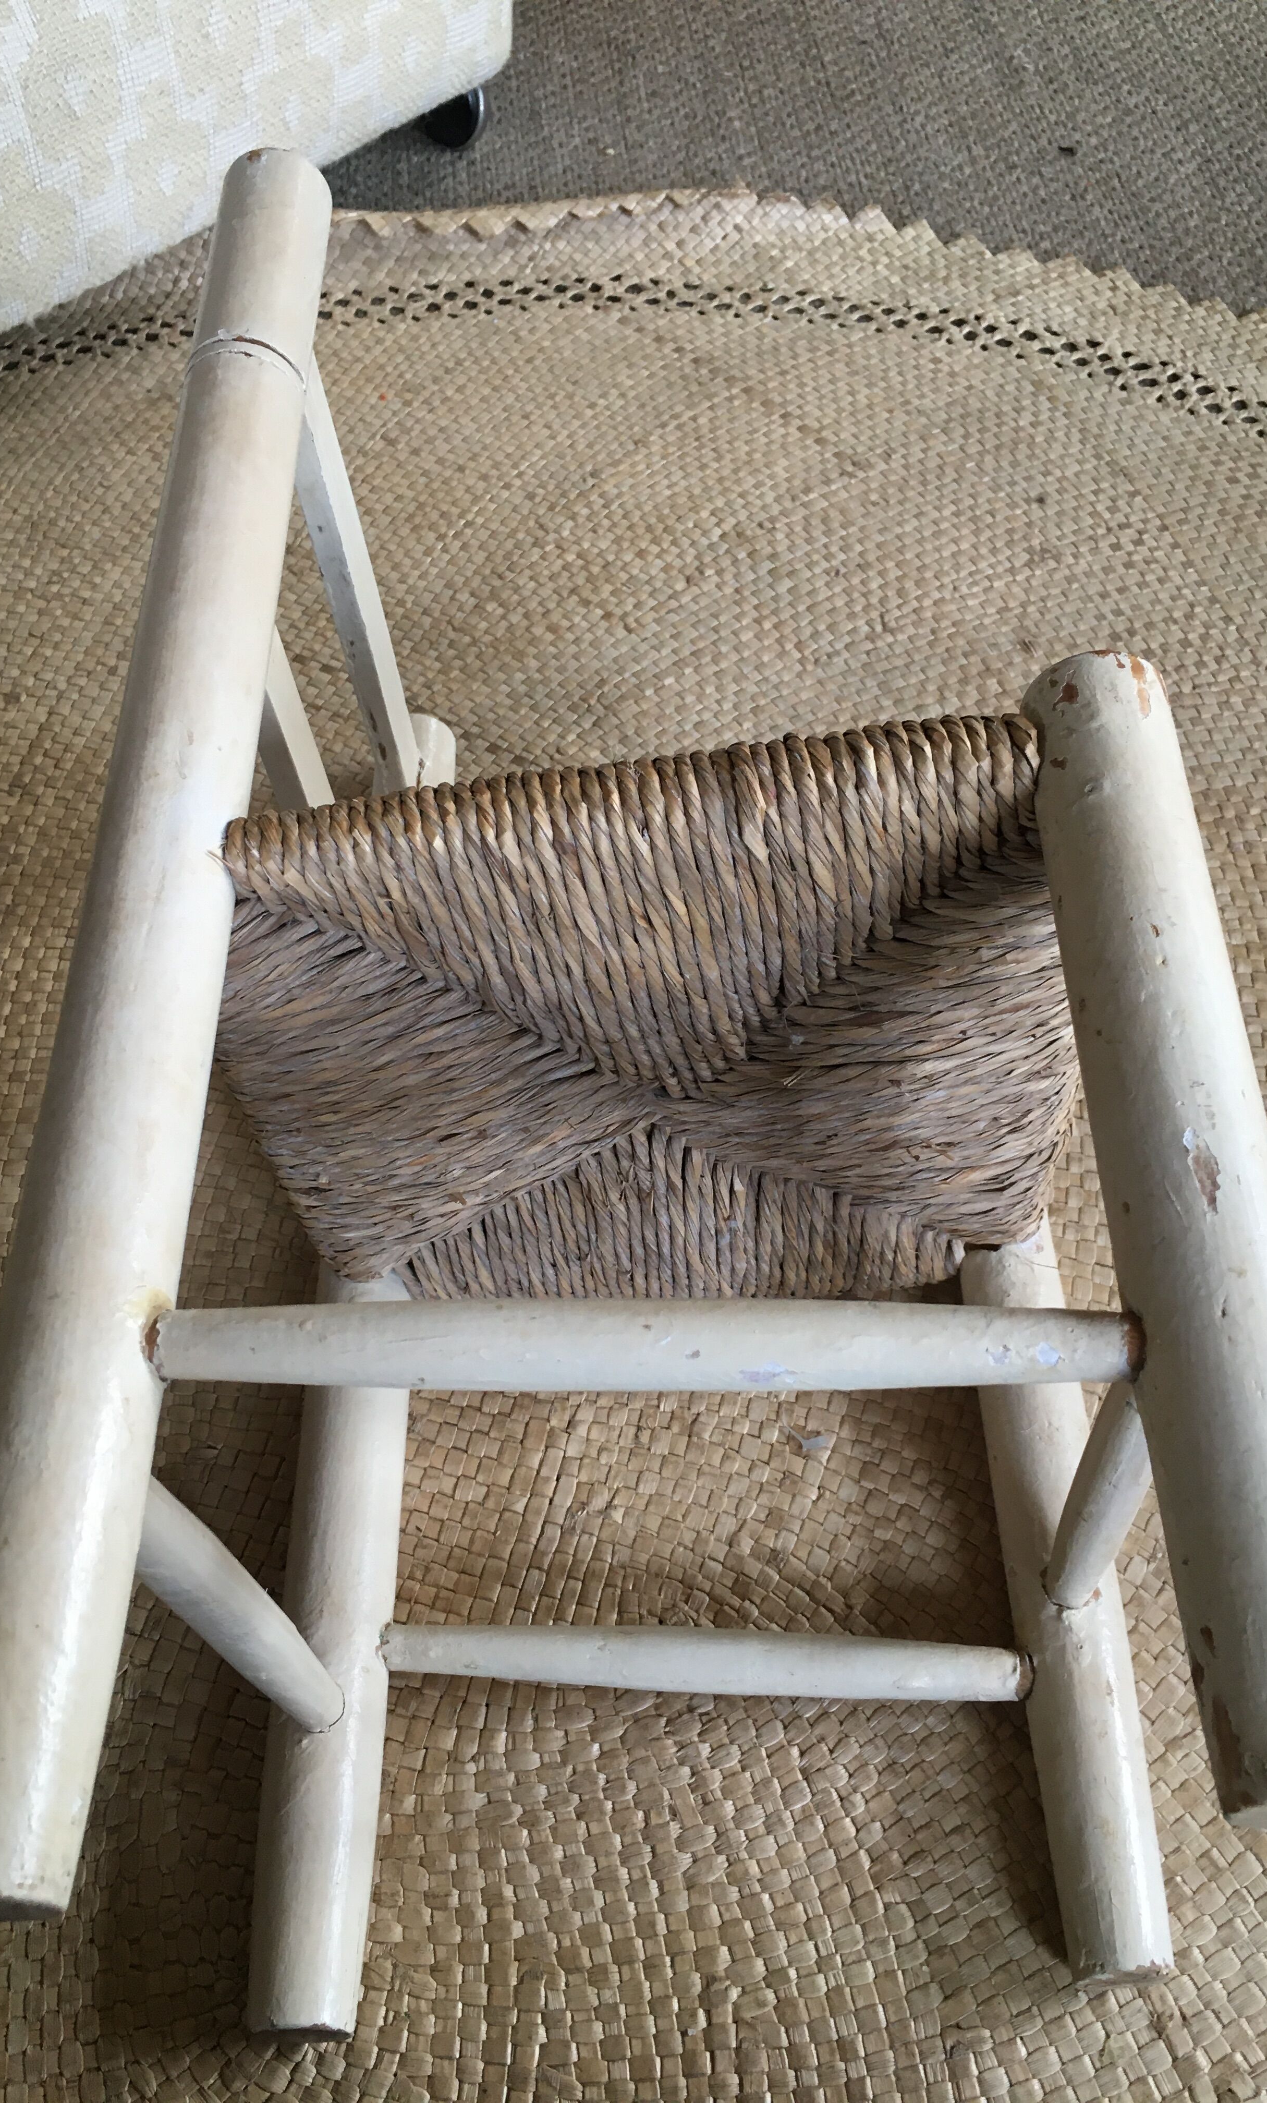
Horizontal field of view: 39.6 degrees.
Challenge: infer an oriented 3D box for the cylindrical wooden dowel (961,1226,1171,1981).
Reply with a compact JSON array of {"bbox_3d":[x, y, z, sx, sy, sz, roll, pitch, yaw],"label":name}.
[{"bbox_3d":[0.149,0.171,0.623,0.038,0.038,0.278,-3,53,2],"label":"cylindrical wooden dowel"}]

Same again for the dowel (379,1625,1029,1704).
[{"bbox_3d":[0.023,0.210,0.605,0.218,0.022,0.022,0,55,5],"label":"dowel"}]

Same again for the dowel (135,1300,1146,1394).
[{"bbox_3d":[0.000,0.065,0.389,0.218,0.021,0.021,-1,54,7],"label":"dowel"}]

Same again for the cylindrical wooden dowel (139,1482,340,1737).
[{"bbox_3d":[-0.115,0.157,0.498,0.022,0.218,0.022,-5,56,3],"label":"cylindrical wooden dowel"}]

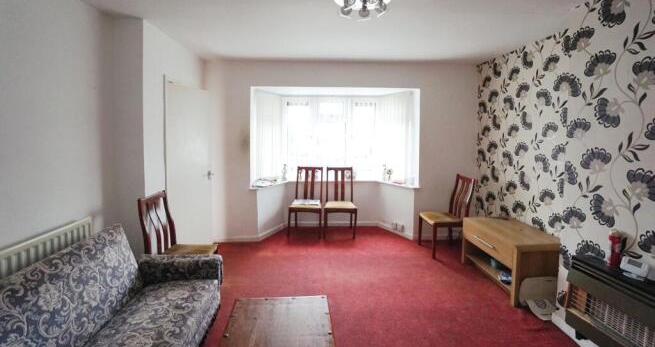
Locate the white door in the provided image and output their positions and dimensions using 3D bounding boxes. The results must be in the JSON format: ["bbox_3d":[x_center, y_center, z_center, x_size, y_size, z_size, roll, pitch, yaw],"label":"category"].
[{"bbox_3d":[-1.425,0.079,2.912,0.045,1.980,0.720,1,7,11],"label":"white door"}]

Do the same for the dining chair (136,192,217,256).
[{"bbox_3d":[-1.270,0.675,2.439,0.540,0.950,0.470,0,7,4],"label":"dining chair"}]

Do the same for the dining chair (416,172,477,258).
[{"bbox_3d":[1.460,0.519,3.384,0.530,0.950,0.470,0,7,-3],"label":"dining chair"}]

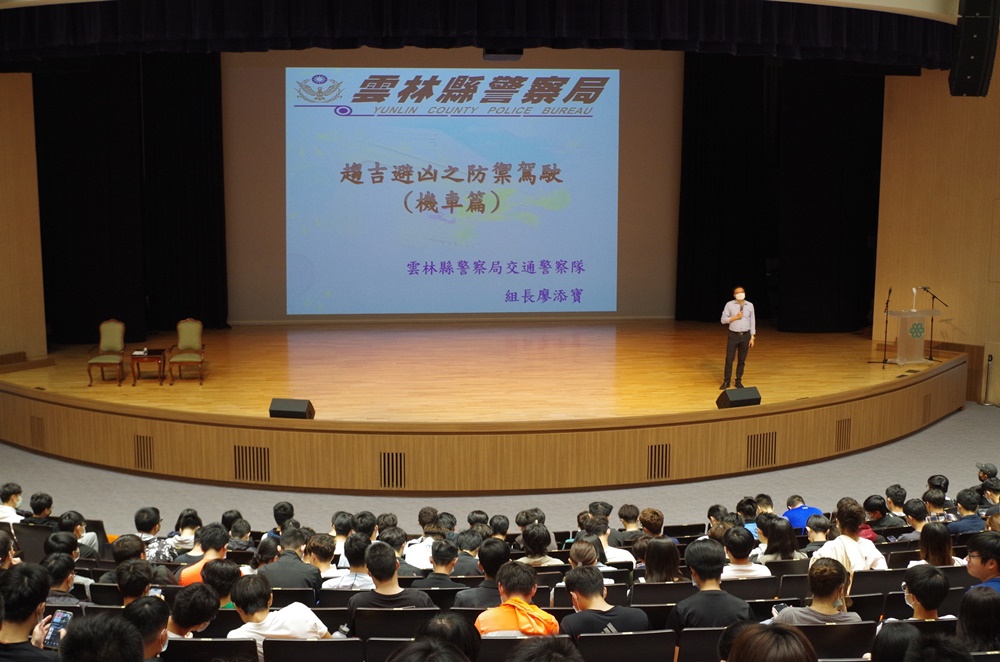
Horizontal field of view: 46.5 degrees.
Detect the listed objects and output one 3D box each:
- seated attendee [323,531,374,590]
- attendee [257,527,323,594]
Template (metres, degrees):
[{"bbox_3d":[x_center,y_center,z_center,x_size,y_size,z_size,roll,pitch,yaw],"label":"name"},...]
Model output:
[{"bbox_3d":[-0.978,1.940,8.333,0.480,1.220,0.750,0,8,0],"label":"seated attendee"},{"bbox_3d":[-1.422,1.930,8.331,0.480,1.240,0.750,0,9,3],"label":"attendee"}]

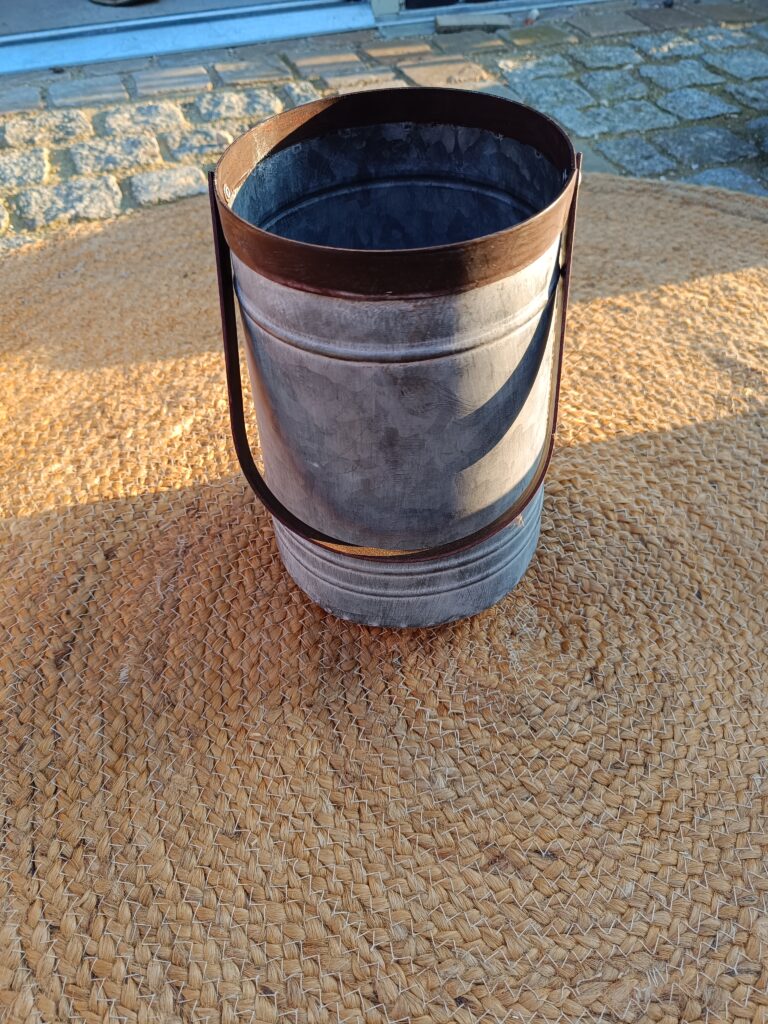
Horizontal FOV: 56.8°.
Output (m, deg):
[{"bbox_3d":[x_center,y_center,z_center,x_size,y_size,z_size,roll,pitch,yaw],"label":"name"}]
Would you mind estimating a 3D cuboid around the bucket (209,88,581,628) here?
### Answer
[{"bbox_3d":[0.013,-0.098,0.525,0.235,0.316,0.247,-2,49,2],"label":"bucket"}]

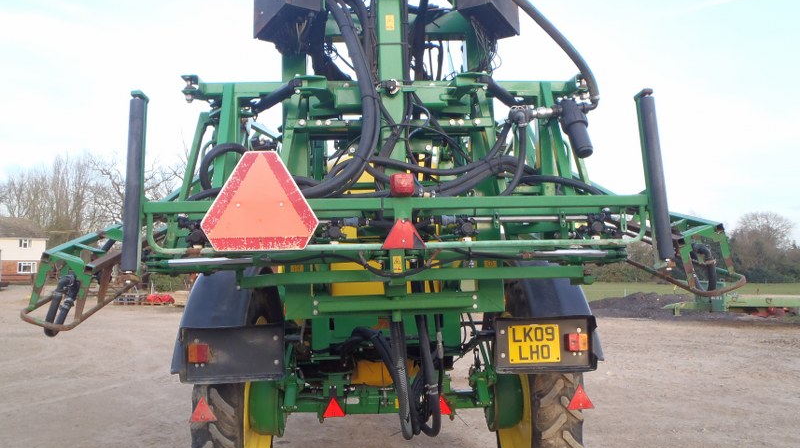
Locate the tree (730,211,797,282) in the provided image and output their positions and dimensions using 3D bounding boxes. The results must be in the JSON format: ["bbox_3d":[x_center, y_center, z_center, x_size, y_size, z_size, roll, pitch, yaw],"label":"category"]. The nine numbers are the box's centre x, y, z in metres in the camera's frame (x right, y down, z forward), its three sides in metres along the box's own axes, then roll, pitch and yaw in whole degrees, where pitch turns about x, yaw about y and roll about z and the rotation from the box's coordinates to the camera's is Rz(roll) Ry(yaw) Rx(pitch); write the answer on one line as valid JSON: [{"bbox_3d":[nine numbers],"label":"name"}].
[{"bbox_3d":[39.322,2.434,70.000,6.800,7.600,6.500,-3,-4,27],"label":"tree"}]

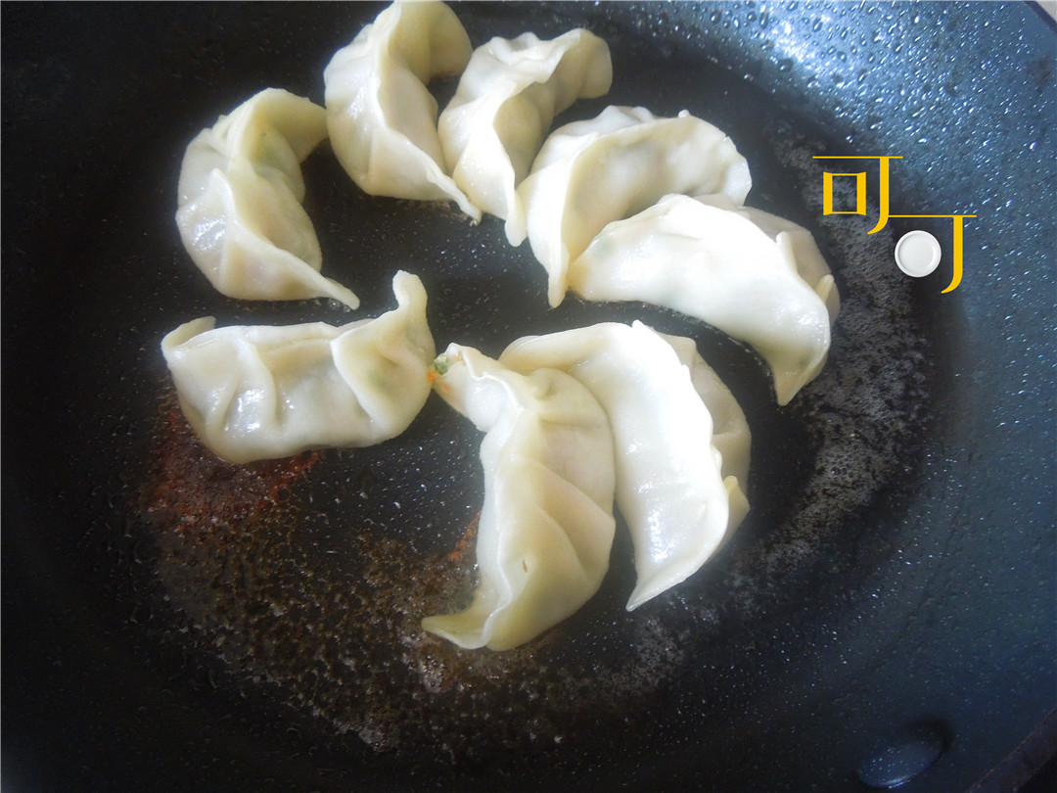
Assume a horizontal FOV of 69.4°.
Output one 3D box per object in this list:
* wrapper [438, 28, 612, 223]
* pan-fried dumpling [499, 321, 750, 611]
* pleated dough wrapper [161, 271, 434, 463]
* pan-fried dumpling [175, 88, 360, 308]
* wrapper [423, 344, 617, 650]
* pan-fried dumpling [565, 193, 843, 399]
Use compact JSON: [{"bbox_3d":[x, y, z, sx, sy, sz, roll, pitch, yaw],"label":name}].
[{"bbox_3d":[-0.006,-0.084,0.238,0.039,0.029,0.073,21,64,12],"label":"wrapper"},{"bbox_3d":[0.029,0.008,0.187,0.046,0.029,0.070,-23,64,-11],"label":"pan-fried dumpling"},{"bbox_3d":[-0.059,-0.006,0.196,0.070,0.029,0.035,-10,62,-5],"label":"pleated dough wrapper"},{"bbox_3d":[-0.079,-0.054,0.223,0.047,0.029,0.069,-11,62,-5],"label":"pan-fried dumpling"},{"bbox_3d":[-0.001,0.019,0.182,0.044,0.029,0.073,1,62,1],"label":"wrapper"},{"bbox_3d":[0.052,-0.035,0.210,0.067,0.029,0.043,31,66,16],"label":"pan-fried dumpling"}]

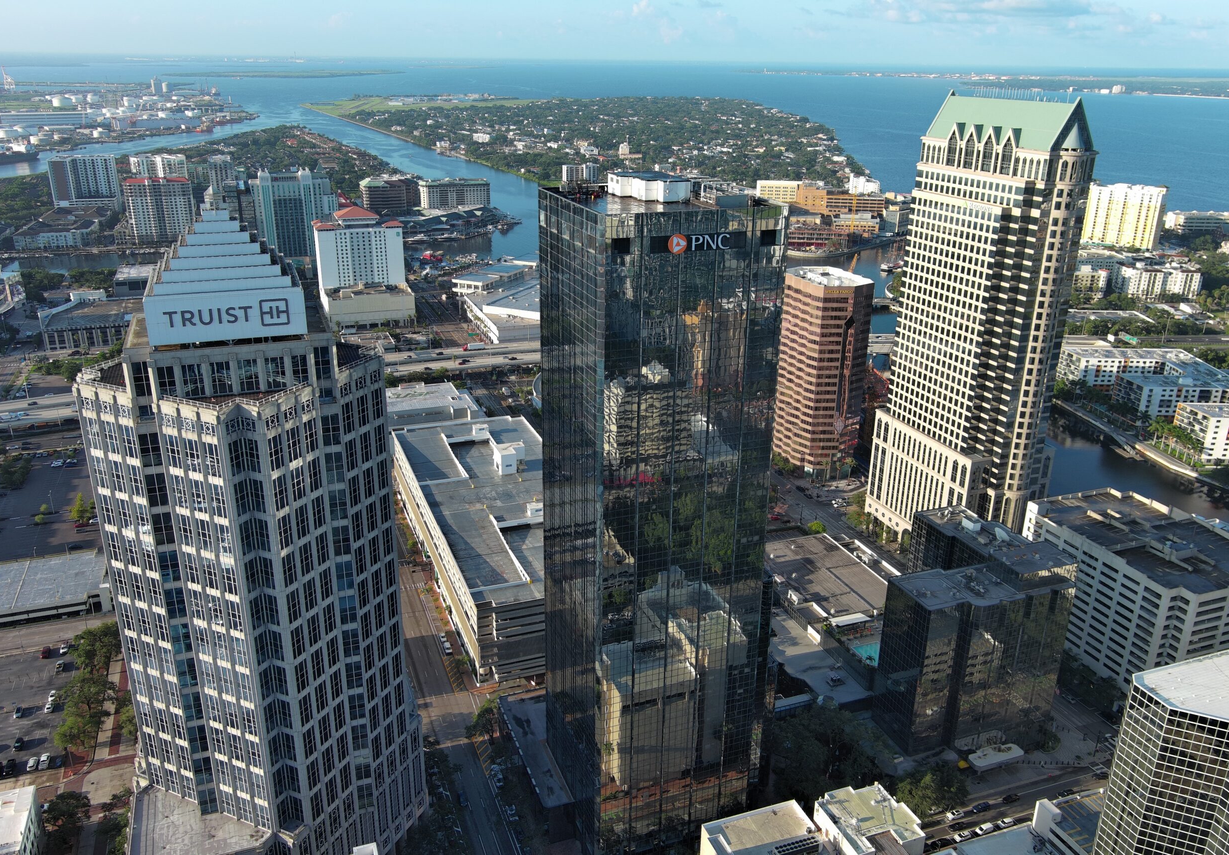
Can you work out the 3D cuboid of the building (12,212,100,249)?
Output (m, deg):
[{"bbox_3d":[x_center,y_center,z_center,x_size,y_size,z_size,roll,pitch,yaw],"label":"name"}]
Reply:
[{"bbox_3d":[-556.960,-195.400,1034.450,66.000,19.000,82.000,-5,21,-15],"label":"building"}]

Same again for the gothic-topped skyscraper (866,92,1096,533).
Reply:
[{"bbox_3d":[134.820,-32.730,385.050,39.270,174.560,62.640,-7,21,-20],"label":"gothic-topped skyscraper"}]

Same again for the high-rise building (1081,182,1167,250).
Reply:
[{"bbox_3d":[544.870,-226.500,1103.070,69.000,66.000,25.000,15,24,34],"label":"high-rise building"}]

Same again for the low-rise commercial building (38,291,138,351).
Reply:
[{"bbox_3d":[-350.970,-73.250,709.610,66.000,17.000,74.000,-7,21,-20],"label":"low-rise commercial building"}]

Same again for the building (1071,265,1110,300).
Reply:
[{"bbox_3d":[400.010,-125.360,876.450,31.000,27.000,20.000,5,20,11],"label":"building"}]

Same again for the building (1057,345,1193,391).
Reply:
[{"bbox_3d":[303.420,-32.550,612.700,70.000,22.000,21.000,0,20,-2],"label":"building"}]

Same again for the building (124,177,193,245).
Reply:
[{"bbox_3d":[-464.380,-224.090,1060.890,60.000,64.000,22.000,-7,21,-21],"label":"building"}]

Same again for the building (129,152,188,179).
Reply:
[{"bbox_3d":[-635.300,-355.660,1443.420,72.000,45.000,28.000,0,20,-3],"label":"building"}]

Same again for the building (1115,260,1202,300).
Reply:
[{"bbox_3d":[451.530,-122.310,861.390,53.000,23.500,38.000,1,20,1],"label":"building"}]

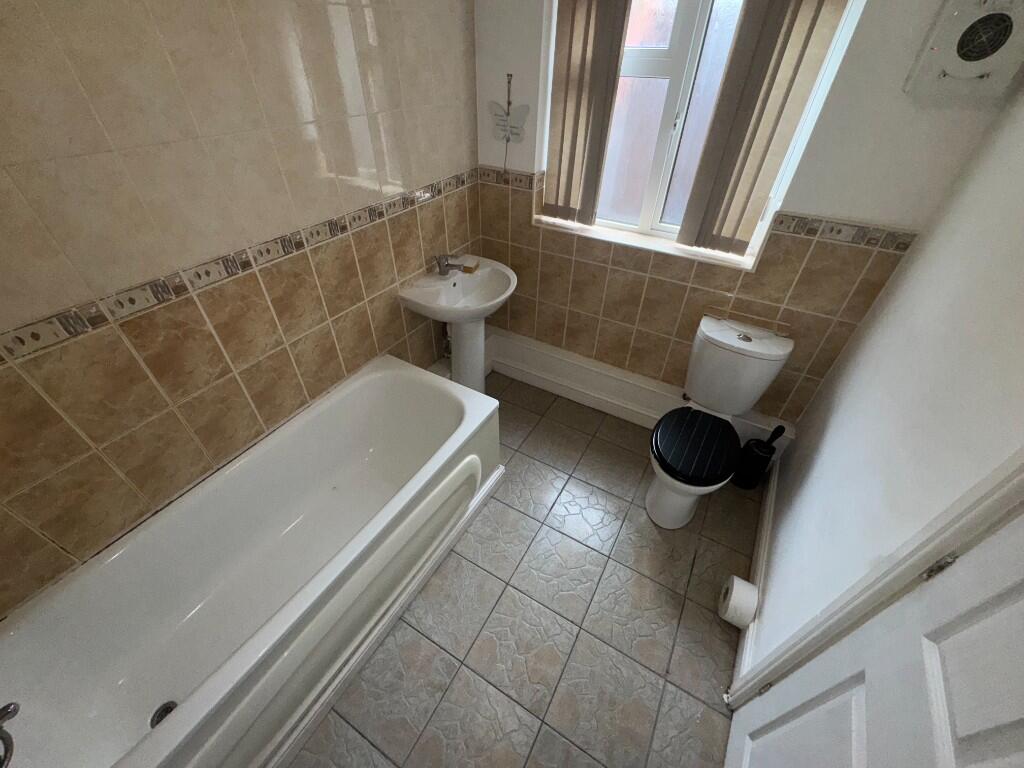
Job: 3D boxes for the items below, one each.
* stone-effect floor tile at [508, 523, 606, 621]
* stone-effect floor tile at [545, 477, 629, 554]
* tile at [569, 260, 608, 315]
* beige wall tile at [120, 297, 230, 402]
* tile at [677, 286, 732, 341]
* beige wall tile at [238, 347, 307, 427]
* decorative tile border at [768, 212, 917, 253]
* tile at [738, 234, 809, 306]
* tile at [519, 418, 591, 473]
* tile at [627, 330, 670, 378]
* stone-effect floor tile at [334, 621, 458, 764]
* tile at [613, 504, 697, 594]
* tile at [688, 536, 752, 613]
[{"bbox_3d":[0.212,0.814,1.798,0.330,0.010,0.330,21,43,23],"label":"stone-effect floor tile"},{"bbox_3d":[0.378,0.637,2.030,0.329,0.010,0.329,21,43,22],"label":"stone-effect floor tile"},{"bbox_3d":[0.421,-0.525,2.284,0.200,0.300,0.010,21,43,23],"label":"tile"},{"bbox_3d":[-1.011,-0.101,1.270,0.010,0.301,0.201,21,43,23],"label":"beige wall tile"},{"bbox_3d":[0.944,-0.326,2.051,0.200,0.300,0.010,21,43,23],"label":"tile"},{"bbox_3d":[-0.907,0.021,1.593,0.010,0.300,0.200,21,43,23],"label":"beige wall tile"},{"bbox_3d":[1.265,-0.587,1.602,0.450,0.075,0.010,21,44,23],"label":"decorative tile border"},{"bbox_3d":[1.140,-0.500,1.808,0.202,0.302,0.010,21,43,22],"label":"tile"},{"bbox_3d":[0.246,0.330,2.278,0.317,0.010,0.316,21,43,22],"label":"tile"},{"bbox_3d":[0.760,-0.163,2.297,0.196,0.284,0.010,21,43,22],"label":"tile"},{"bbox_3d":[-0.411,1.067,1.479,0.330,0.010,0.330,21,43,23],"label":"stone-effect floor tile"},{"bbox_3d":[0.638,0.714,1.821,0.317,0.010,0.316,21,43,22],"label":"tile"},{"bbox_3d":[0.905,0.837,1.799,0.215,0.010,0.329,21,43,22],"label":"tile"}]

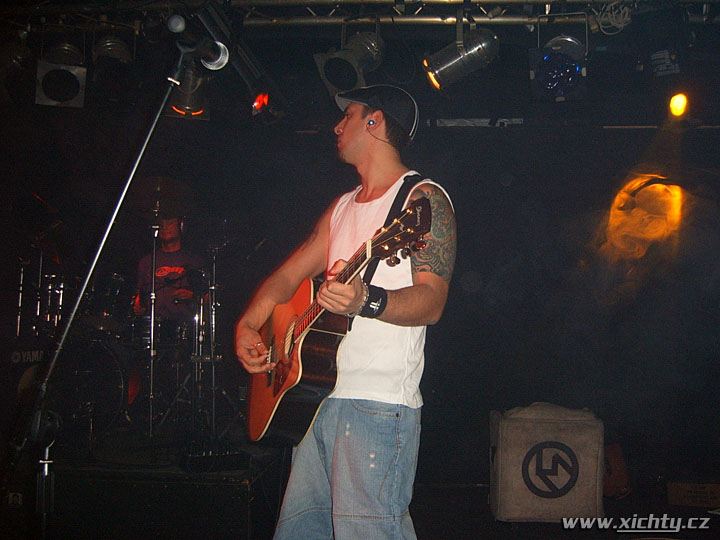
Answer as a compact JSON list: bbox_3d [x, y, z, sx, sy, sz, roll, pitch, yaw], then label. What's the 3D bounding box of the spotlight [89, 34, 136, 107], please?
[{"bbox_3d":[-1.377,-1.167,4.336,0.250,0.420,0.250,1,-43,-15],"label":"spotlight"}]

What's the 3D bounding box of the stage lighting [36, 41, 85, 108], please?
[{"bbox_3d":[-1.714,-1.142,4.355,0.250,0.420,0.250,-2,-48,-29],"label":"stage lighting"}]

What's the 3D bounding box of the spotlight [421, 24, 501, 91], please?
[{"bbox_3d":[0.609,-1.285,4.512,0.420,0.250,0.250,-27,-5,0],"label":"spotlight"}]

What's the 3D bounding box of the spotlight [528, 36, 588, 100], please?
[{"bbox_3d":[1.018,-1.099,4.084,0.250,0.250,0.420,-1,38,3],"label":"spotlight"}]

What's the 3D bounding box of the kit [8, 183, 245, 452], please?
[{"bbox_3d":[-1.461,0.283,4.900,1.450,1.500,1.250,-2,-5,12],"label":"kit"}]

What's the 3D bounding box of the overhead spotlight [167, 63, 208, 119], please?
[{"bbox_3d":[-0.983,-1.066,4.365,0.250,0.420,0.250,-1,38,-7],"label":"overhead spotlight"}]

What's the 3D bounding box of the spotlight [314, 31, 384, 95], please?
[{"bbox_3d":[-0.014,-1.220,4.395,0.250,0.250,0.420,-4,32,37],"label":"spotlight"}]

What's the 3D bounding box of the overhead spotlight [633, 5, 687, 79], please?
[{"bbox_3d":[1.583,-1.253,4.122,0.250,0.420,0.250,-2,-48,14],"label":"overhead spotlight"}]

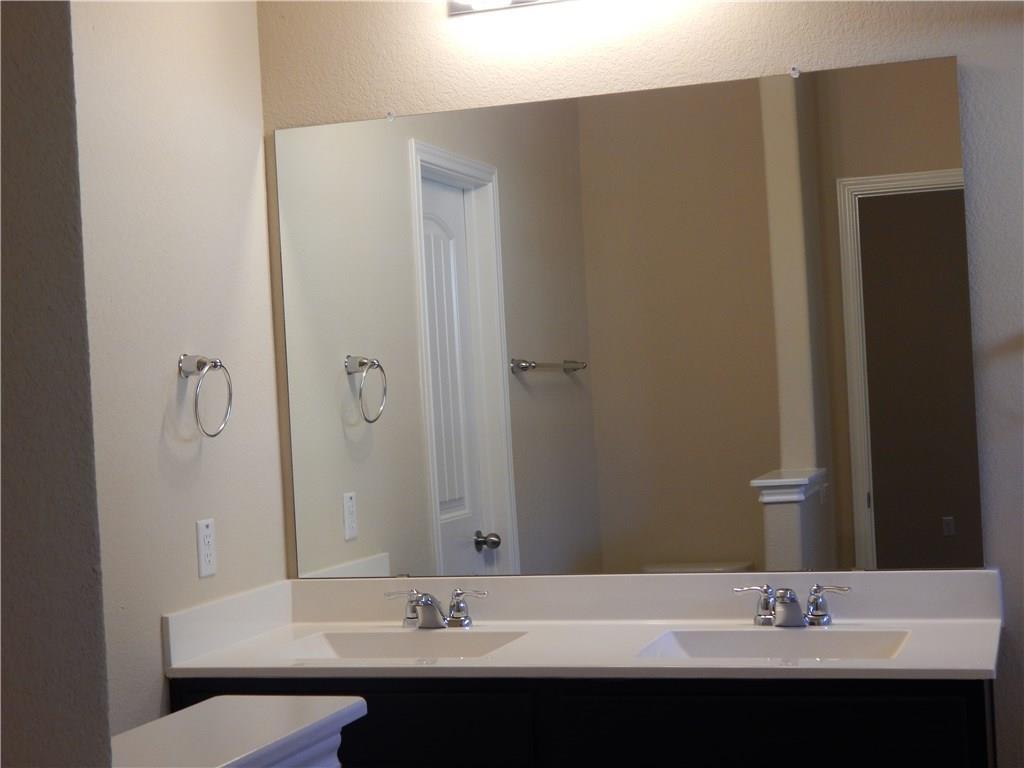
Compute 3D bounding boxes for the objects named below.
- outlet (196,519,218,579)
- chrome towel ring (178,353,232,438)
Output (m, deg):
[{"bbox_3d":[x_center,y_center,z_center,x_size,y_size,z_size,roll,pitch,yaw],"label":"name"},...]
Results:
[{"bbox_3d":[-0.627,0.337,3.280,0.007,0.115,0.069,-3,0,18],"label":"outlet"},{"bbox_3d":[-0.623,0.023,3.228,0.082,0.174,0.154,-3,0,18],"label":"chrome towel ring"}]

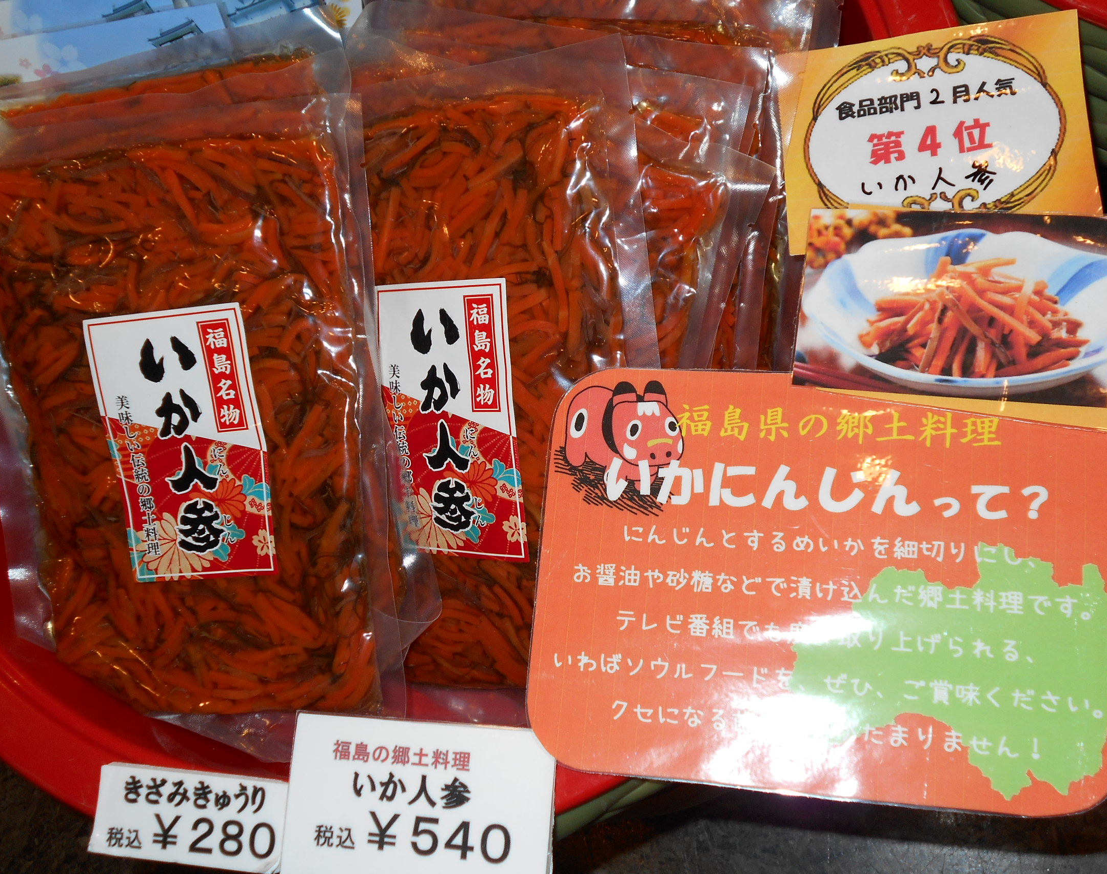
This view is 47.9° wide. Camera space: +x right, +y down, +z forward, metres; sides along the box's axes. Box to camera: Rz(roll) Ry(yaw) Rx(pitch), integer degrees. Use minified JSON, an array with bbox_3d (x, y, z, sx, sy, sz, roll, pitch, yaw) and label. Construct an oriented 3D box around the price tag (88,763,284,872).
[{"bbox_3d":[-0.144,0.150,0.490,0.083,0.004,0.036,0,75,16],"label":"price tag"}]

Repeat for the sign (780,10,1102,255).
[{"bbox_3d":[0.136,-0.109,0.447,0.106,0.004,0.080,-5,76,13],"label":"sign"}]

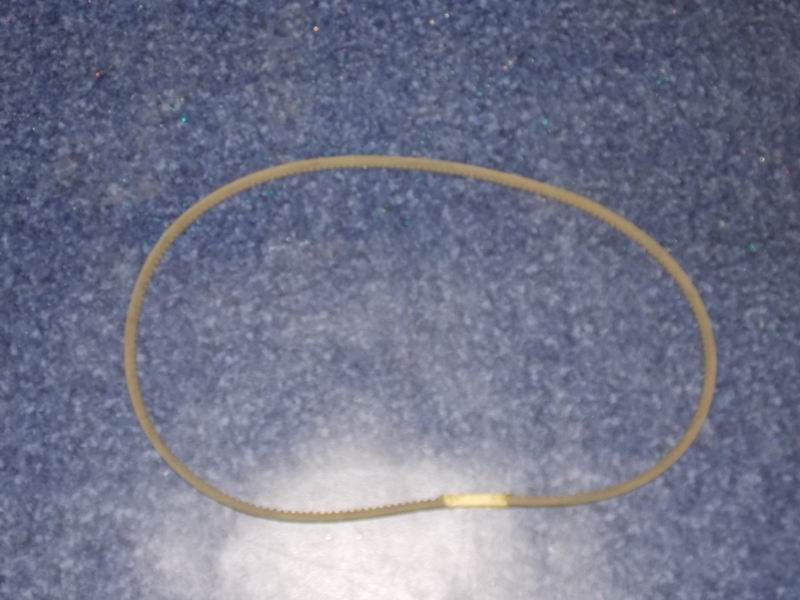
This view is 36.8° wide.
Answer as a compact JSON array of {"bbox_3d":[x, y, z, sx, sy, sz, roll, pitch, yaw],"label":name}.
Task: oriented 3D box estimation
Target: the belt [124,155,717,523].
[{"bbox_3d":[0.019,0.024,1.116,0.543,0.012,0.349,-4,72,-3],"label":"belt"}]

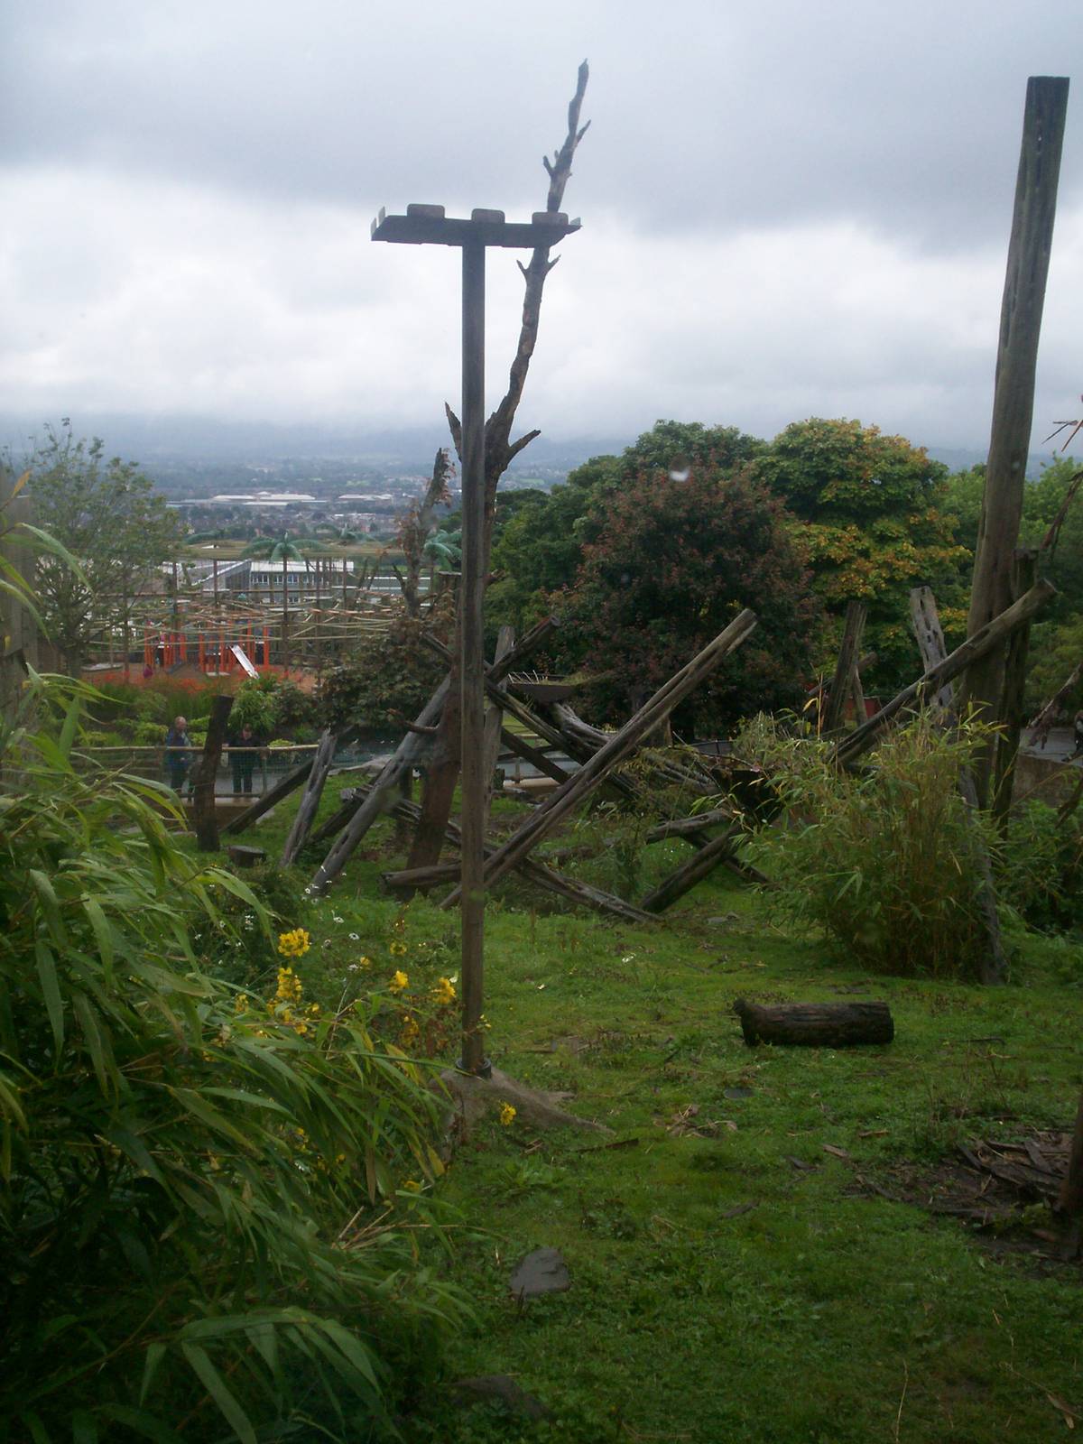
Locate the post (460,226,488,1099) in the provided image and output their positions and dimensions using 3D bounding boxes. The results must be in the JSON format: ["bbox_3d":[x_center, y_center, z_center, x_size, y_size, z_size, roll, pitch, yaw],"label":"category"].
[{"bbox_3d":[-0.389,-0.259,8.704,0.125,4.891,0.125,0,11,0],"label":"post"}]

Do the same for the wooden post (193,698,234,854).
[{"bbox_3d":[-4.546,0.737,21.005,0.380,2.244,0.340,9,11,-2],"label":"wooden post"}]

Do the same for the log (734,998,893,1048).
[{"bbox_3d":[1.804,1.966,9.991,1.040,0.280,0.280,0,11,0],"label":"log"}]

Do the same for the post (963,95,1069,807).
[{"bbox_3d":[4.130,-1.936,13.170,0.380,7.019,0.380,2,11,0],"label":"post"}]

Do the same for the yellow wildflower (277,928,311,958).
[{"bbox_3d":[-1.016,0.910,6.178,0.135,0.125,0.130,0,11,0],"label":"yellow wildflower"}]

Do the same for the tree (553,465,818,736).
[{"bbox_3d":[3.650,-2.975,38.113,6.800,6.977,6.400,0,11,0],"label":"tree"}]

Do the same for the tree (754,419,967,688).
[{"bbox_3d":[9.329,-4.342,43.961,6.600,8.879,6.400,0,11,0],"label":"tree"}]

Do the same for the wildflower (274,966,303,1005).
[{"bbox_3d":[-1.045,1.090,6.212,0.110,0.155,0.110,0,11,0],"label":"wildflower"}]

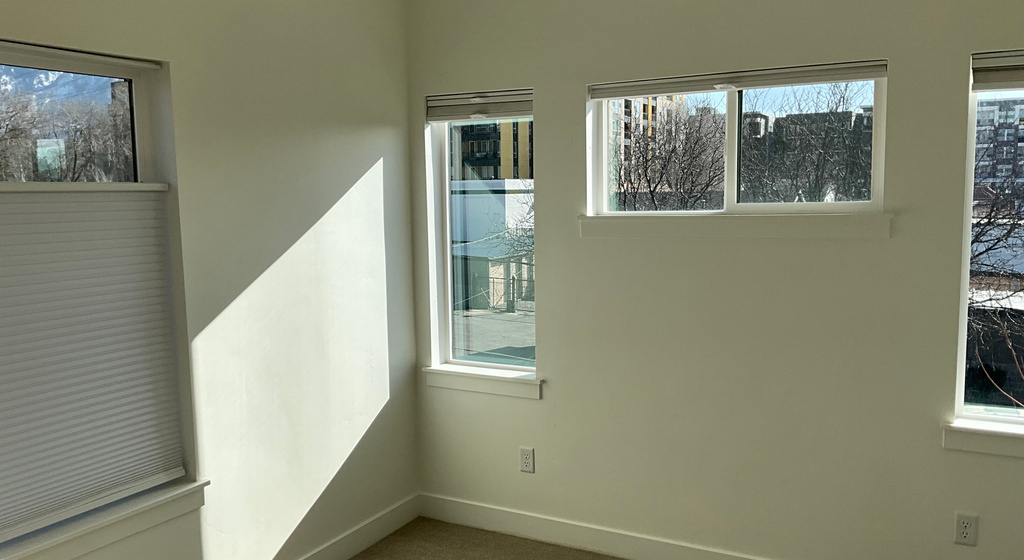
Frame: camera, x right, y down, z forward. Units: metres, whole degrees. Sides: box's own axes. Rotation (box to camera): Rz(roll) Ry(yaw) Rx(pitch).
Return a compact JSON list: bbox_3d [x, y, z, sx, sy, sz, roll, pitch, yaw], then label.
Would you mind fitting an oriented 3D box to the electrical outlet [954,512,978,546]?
[{"bbox_3d":[1.654,0.908,3.122,0.072,0.116,0.010,3,8,29],"label":"electrical outlet"}]

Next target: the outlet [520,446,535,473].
[{"bbox_3d":[0.072,0.836,3.982,0.072,0.116,0.010,3,8,29],"label":"outlet"}]

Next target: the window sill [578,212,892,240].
[{"bbox_3d":[0.858,-0.216,3.451,1.251,0.091,0.107,3,8,29],"label":"window sill"}]

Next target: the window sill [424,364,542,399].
[{"bbox_3d":[-0.127,0.481,4.080,0.645,0.093,0.107,3,8,29],"label":"window sill"}]

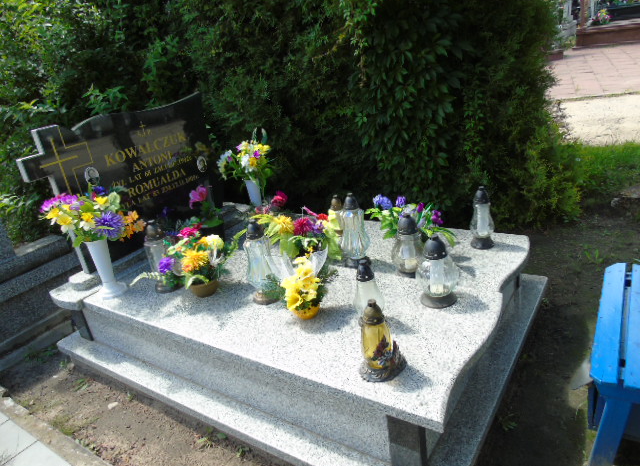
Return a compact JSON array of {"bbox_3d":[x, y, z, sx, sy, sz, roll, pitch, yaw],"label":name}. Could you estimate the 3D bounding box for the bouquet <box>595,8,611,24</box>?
[{"bbox_3d":[6.418,-4.930,10.500,0.370,0.330,0.330,6,26,30],"label":"bouquet"}]

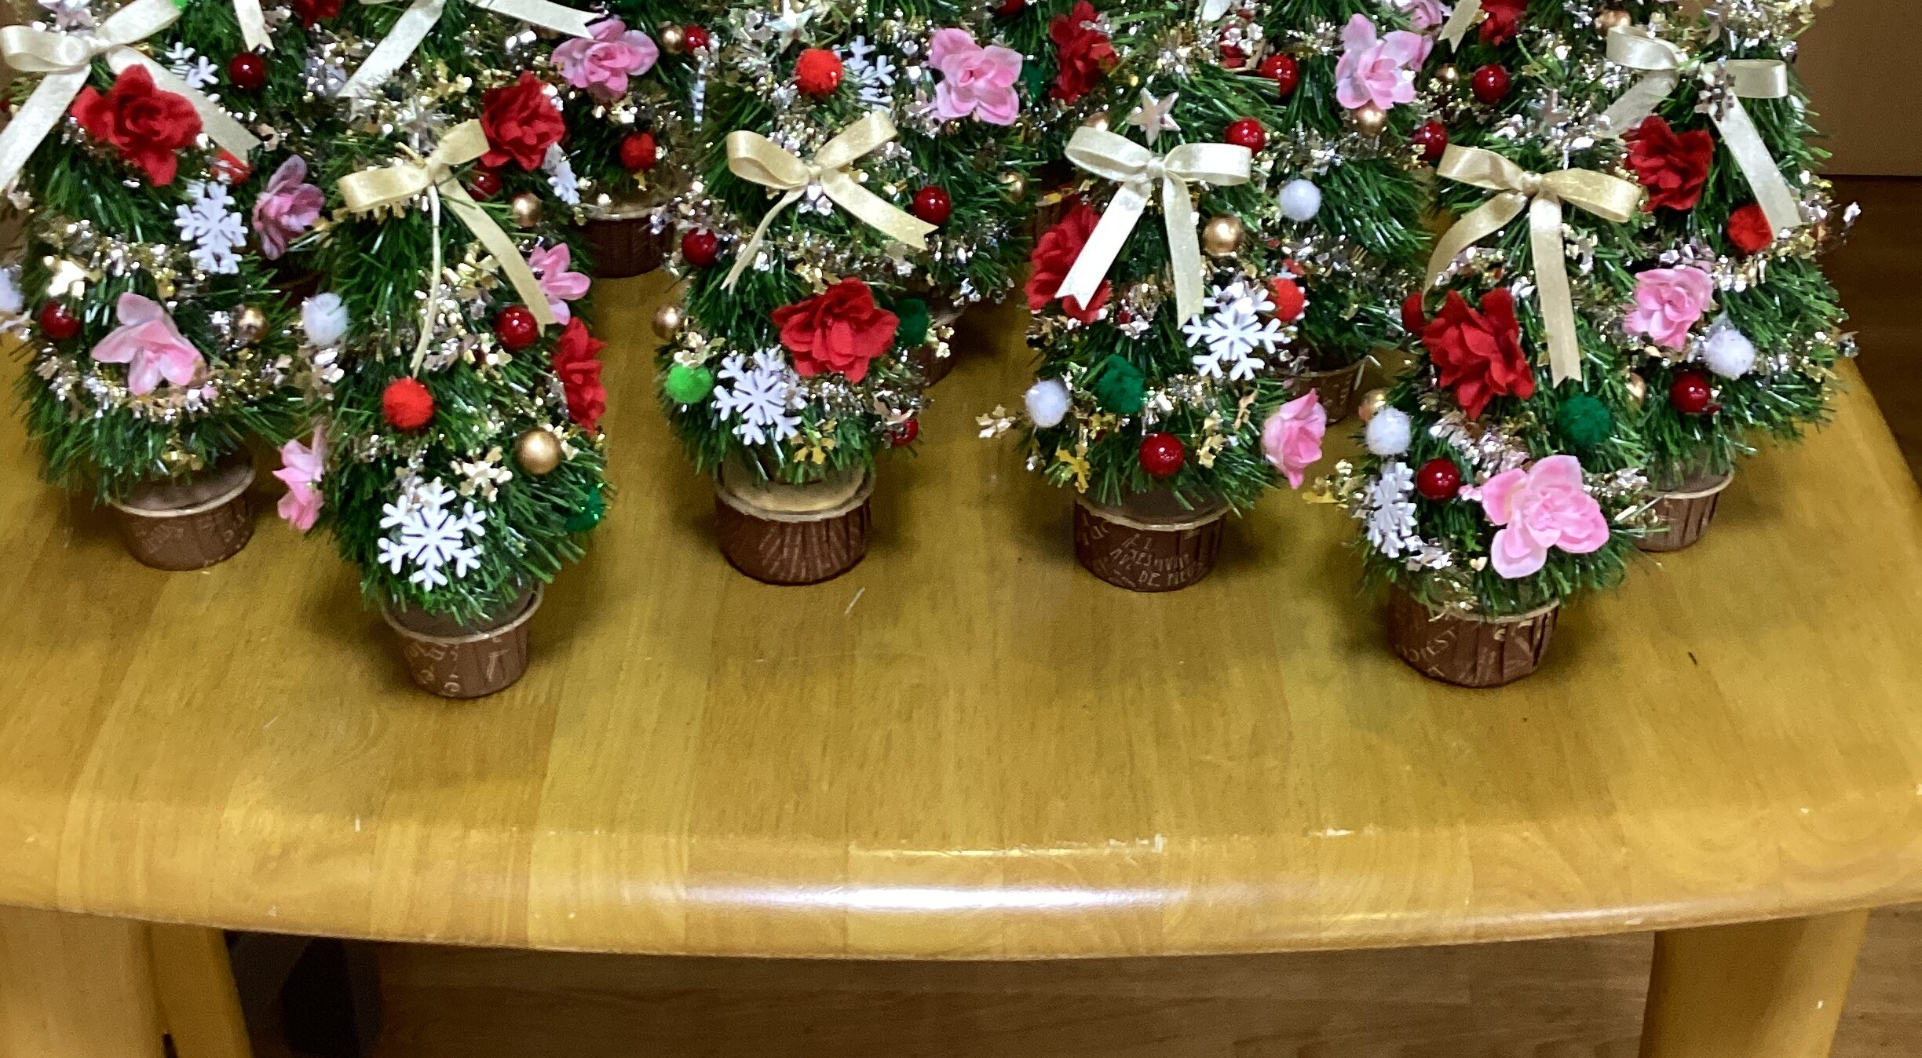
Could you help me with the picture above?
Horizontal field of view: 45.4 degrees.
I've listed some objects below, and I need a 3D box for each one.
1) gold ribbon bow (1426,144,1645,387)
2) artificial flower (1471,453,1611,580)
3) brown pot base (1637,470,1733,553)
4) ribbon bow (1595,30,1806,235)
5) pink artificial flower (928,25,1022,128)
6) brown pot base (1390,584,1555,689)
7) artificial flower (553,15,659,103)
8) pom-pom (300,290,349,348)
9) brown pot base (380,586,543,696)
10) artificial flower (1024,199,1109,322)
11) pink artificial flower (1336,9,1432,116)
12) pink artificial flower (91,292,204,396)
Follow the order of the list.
[{"bbox_3d":[0.171,-0.079,0.685,0.066,0.075,0.024,1,24,-1],"label":"gold ribbon bow"},{"bbox_3d":[0.172,-0.004,0.680,0.042,0.041,0.022,0,15,-2],"label":"artificial flower"},{"bbox_3d":[0.258,-0.015,0.854,0.053,0.028,0.053,1,34,-1],"label":"brown pot base"},{"bbox_3d":[0.238,-0.128,0.738,0.065,0.064,0.022,5,21,7],"label":"ribbon bow"},{"bbox_3d":[0.004,-0.158,0.798,0.032,0.033,0.018,-5,19,-10],"label":"pink artificial flower"},{"bbox_3d":[0.171,0.027,0.758,0.055,0.033,0.055,1,33,0],"label":"brown pot base"},{"bbox_3d":[-0.144,-0.190,0.925,0.043,0.037,0.024,1,18,0],"label":"artificial flower"},{"bbox_3d":[-0.182,-0.060,0.655,0.015,0.016,0.015,-9,34,-15],"label":"pom-pom"},{"bbox_3d":[-0.161,0.031,0.746,0.051,0.030,0.051,1,33,0],"label":"brown pot base"},{"bbox_3d":[0.033,-0.083,0.710,0.018,0.036,0.034,-11,33,-39],"label":"artificial flower"},{"bbox_3d":[0.146,-0.163,0.800,0.034,0.035,0.019,-7,19,-12],"label":"pink artificial flower"},{"bbox_3d":[-0.268,-0.061,0.754,0.038,0.036,0.019,7,9,9],"label":"pink artificial flower"}]

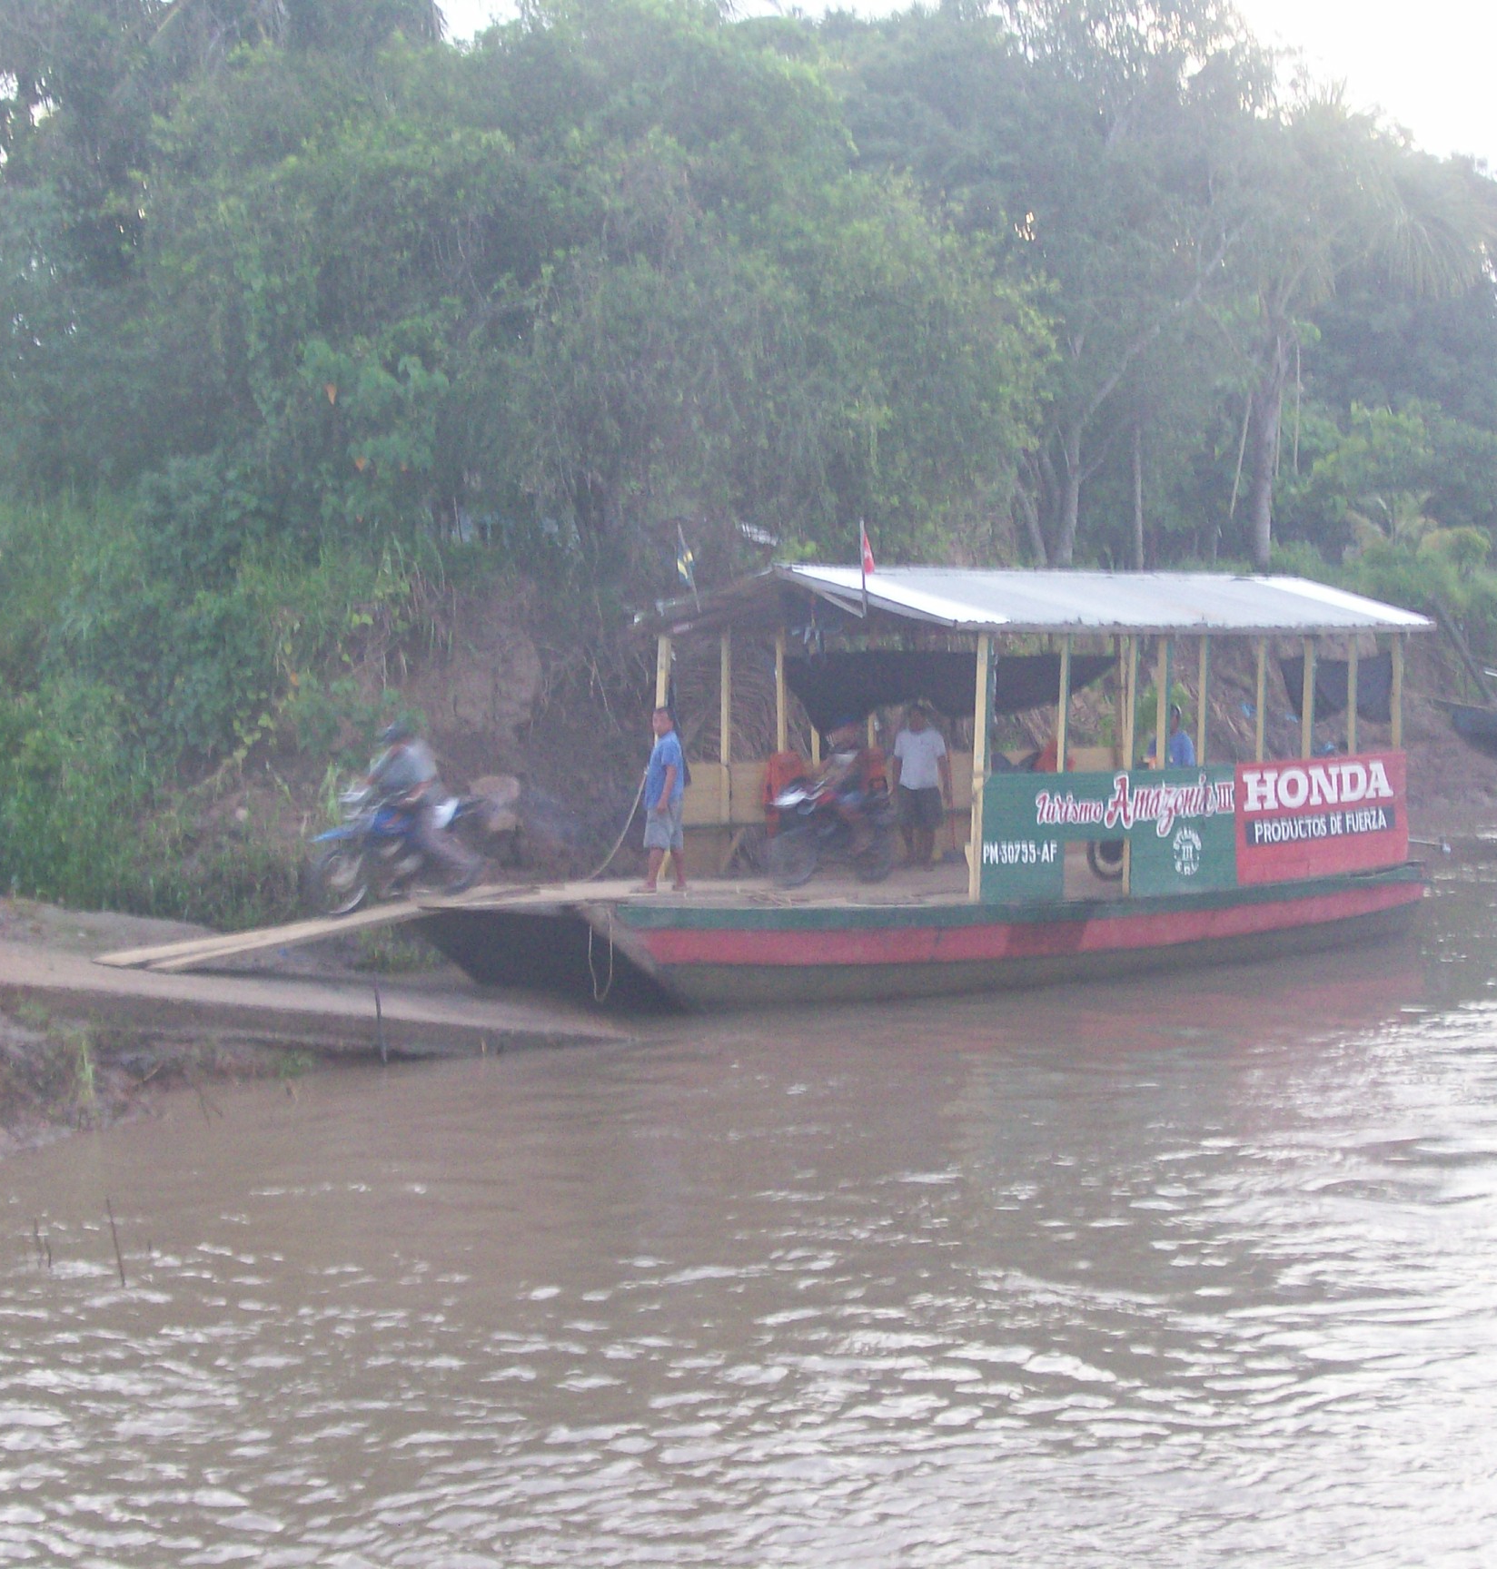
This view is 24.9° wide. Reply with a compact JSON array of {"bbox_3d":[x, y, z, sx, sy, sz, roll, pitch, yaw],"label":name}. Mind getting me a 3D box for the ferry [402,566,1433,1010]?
[{"bbox_3d":[2.132,-0.100,34.366,4.200,4.200,13.200,2,3,40],"label":"ferry"}]

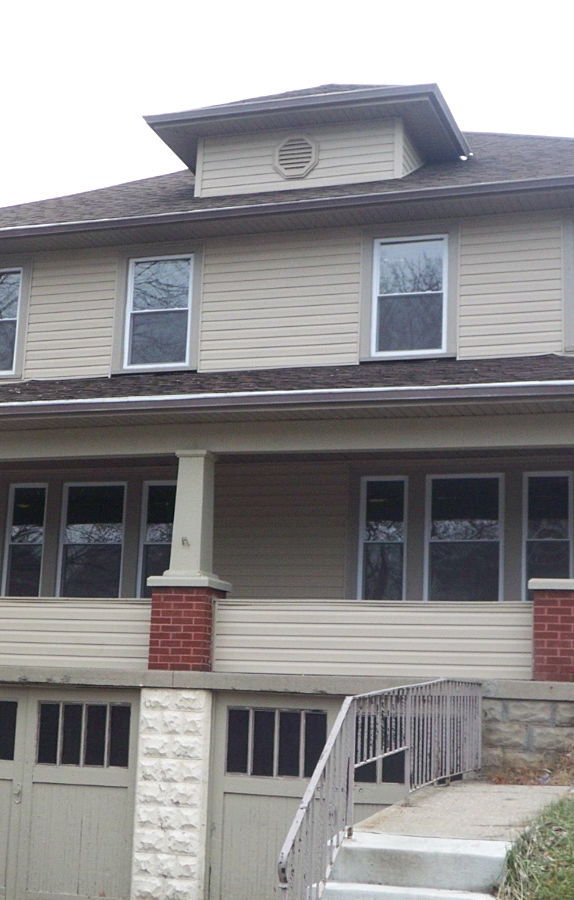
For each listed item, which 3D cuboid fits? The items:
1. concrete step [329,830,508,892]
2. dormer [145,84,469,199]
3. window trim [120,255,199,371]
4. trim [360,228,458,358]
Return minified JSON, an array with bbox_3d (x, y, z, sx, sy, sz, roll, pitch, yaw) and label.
[{"bbox_3d":[0.700,2.146,7.041,0.920,0.190,0.550,-2,-11,19],"label":"concrete step"},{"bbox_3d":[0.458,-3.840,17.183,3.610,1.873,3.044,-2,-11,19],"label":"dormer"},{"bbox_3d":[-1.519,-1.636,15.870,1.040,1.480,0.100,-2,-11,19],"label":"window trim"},{"bbox_3d":[1.344,-1.730,14.910,1.080,1.526,0.100,-2,-11,19],"label":"trim"}]

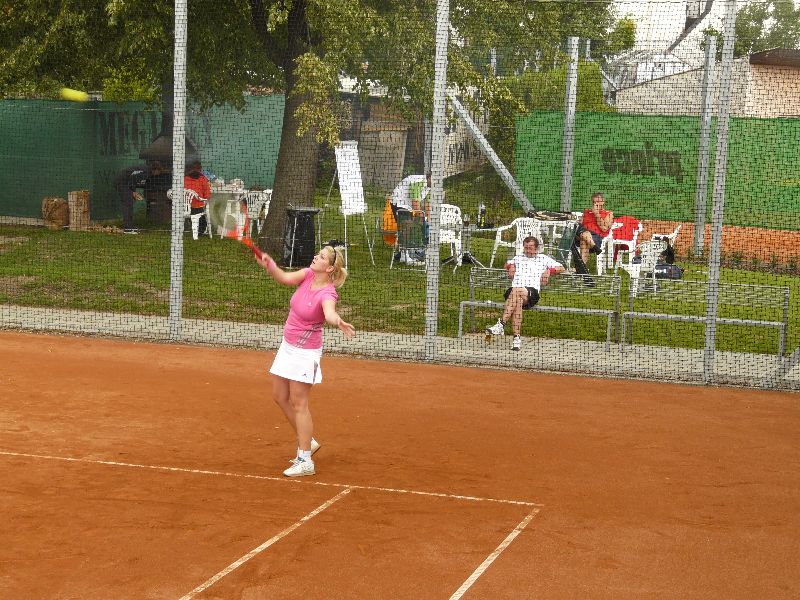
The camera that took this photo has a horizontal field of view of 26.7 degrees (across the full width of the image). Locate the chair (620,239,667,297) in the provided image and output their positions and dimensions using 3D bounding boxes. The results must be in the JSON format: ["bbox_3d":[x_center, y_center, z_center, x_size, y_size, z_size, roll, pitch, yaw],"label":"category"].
[{"bbox_3d":[3.608,-0.476,25.100,0.570,0.820,0.570,-3,9,-38],"label":"chair"}]

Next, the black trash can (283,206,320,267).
[{"bbox_3d":[-1.582,-1.004,27.100,0.540,0.930,0.520,2,7,0],"label":"black trash can"}]

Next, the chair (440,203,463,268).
[{"bbox_3d":[0.752,-1.032,27.000,0.540,0.930,0.560,0,7,-15],"label":"chair"}]

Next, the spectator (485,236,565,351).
[{"bbox_3d":[1.443,-0.075,19.400,0.820,1.250,0.920,4,7,14],"label":"spectator"}]

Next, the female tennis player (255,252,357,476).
[{"bbox_3d":[-0.700,0.448,12.500,0.620,1.660,0.820,-3,9,-38],"label":"female tennis player"}]

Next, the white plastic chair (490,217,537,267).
[{"bbox_3d":[1.920,-0.931,27.800,0.580,0.830,0.580,6,8,30],"label":"white plastic chair"}]

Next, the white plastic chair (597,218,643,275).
[{"bbox_3d":[3.694,-0.944,28.200,0.580,0.840,0.580,6,8,28],"label":"white plastic chair"}]

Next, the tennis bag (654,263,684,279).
[{"bbox_3d":[4.233,-0.453,26.800,0.680,0.270,0.320,3,7,6],"label":"tennis bag"}]

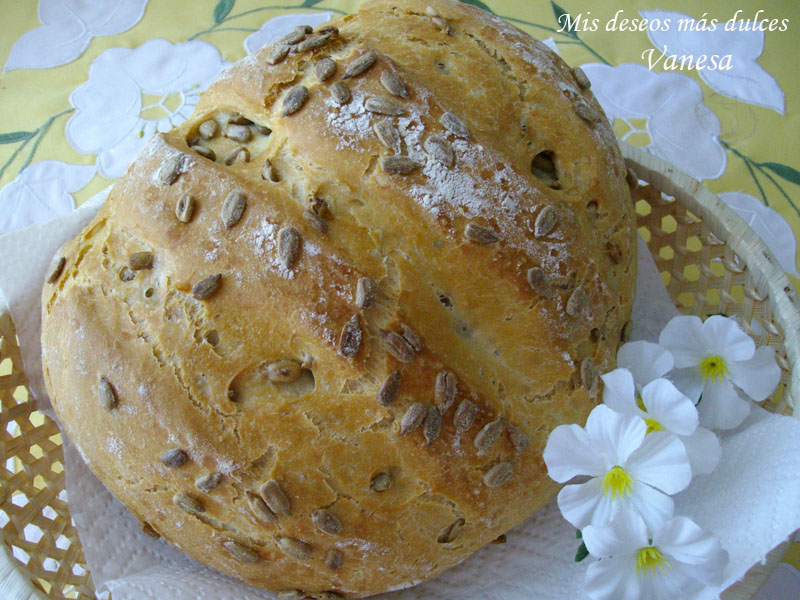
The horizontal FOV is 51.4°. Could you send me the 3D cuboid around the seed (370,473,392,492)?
[{"bbox_3d":[-0.005,0.052,0.240,0.008,0.003,0.005,-34,92,-7],"label":"seed"}]

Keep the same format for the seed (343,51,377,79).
[{"bbox_3d":[-0.012,-0.070,0.249,0.005,0.003,0.011,41,71,18],"label":"seed"}]

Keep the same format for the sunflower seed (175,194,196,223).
[{"bbox_3d":[-0.068,-0.029,0.263,0.006,0.003,0.009,4,77,4],"label":"sunflower seed"}]

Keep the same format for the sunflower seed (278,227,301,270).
[{"bbox_3d":[-0.029,-0.014,0.222,0.005,0.004,0.012,0,73,1],"label":"sunflower seed"}]

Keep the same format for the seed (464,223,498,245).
[{"bbox_3d":[0.023,-0.018,0.229,0.010,0.004,0.005,23,72,-6],"label":"seed"}]

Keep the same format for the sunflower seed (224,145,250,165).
[{"bbox_3d":[-0.047,-0.042,0.243,0.010,0.004,0.005,-32,65,-6],"label":"sunflower seed"}]

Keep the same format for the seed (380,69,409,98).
[{"bbox_3d":[-0.001,-0.063,0.244,0.006,0.003,0.011,-38,75,-17],"label":"seed"}]

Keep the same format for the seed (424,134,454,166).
[{"bbox_3d":[0.012,-0.045,0.248,0.006,0.003,0.012,-38,77,-22],"label":"seed"}]

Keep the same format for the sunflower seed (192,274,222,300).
[{"bbox_3d":[-0.058,-0.005,0.251,0.010,0.003,0.004,-36,80,-6],"label":"sunflower seed"}]

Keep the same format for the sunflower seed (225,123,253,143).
[{"bbox_3d":[-0.054,-0.056,0.278,0.009,0.005,0.005,14,69,14],"label":"sunflower seed"}]

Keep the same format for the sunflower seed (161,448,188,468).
[{"bbox_3d":[-0.061,0.043,0.226,0.009,0.003,0.005,-8,98,18],"label":"sunflower seed"}]

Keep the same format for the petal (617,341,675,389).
[{"bbox_3d":[0.077,0.021,0.262,0.018,0.004,0.018,-3,73,-7],"label":"petal"}]

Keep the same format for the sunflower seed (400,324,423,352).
[{"bbox_3d":[0.003,0.011,0.228,0.009,0.003,0.005,50,29,-1],"label":"sunflower seed"}]

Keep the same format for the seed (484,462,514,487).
[{"bbox_3d":[0.029,0.051,0.242,0.010,0.005,0.003,-25,27,-17],"label":"seed"}]

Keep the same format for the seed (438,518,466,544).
[{"bbox_3d":[0.014,0.063,0.229,0.010,0.005,0.004,-42,30,-2],"label":"seed"}]

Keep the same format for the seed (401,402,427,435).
[{"bbox_3d":[0.003,0.032,0.221,0.005,0.003,0.010,32,89,-15],"label":"seed"}]

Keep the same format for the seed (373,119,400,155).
[{"bbox_3d":[-0.003,-0.053,0.267,0.005,0.004,0.013,-22,71,-10],"label":"seed"}]

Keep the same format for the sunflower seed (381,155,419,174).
[{"bbox_3d":[0.000,-0.040,0.244,0.011,0.003,0.005,9,67,-2],"label":"sunflower seed"}]

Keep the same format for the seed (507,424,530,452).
[{"bbox_3d":[0.034,0.040,0.241,0.003,0.011,0.005,-21,32,33],"label":"seed"}]

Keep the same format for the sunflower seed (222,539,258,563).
[{"bbox_3d":[-0.046,0.072,0.240,0.011,0.005,0.003,31,30,-6],"label":"sunflower seed"}]

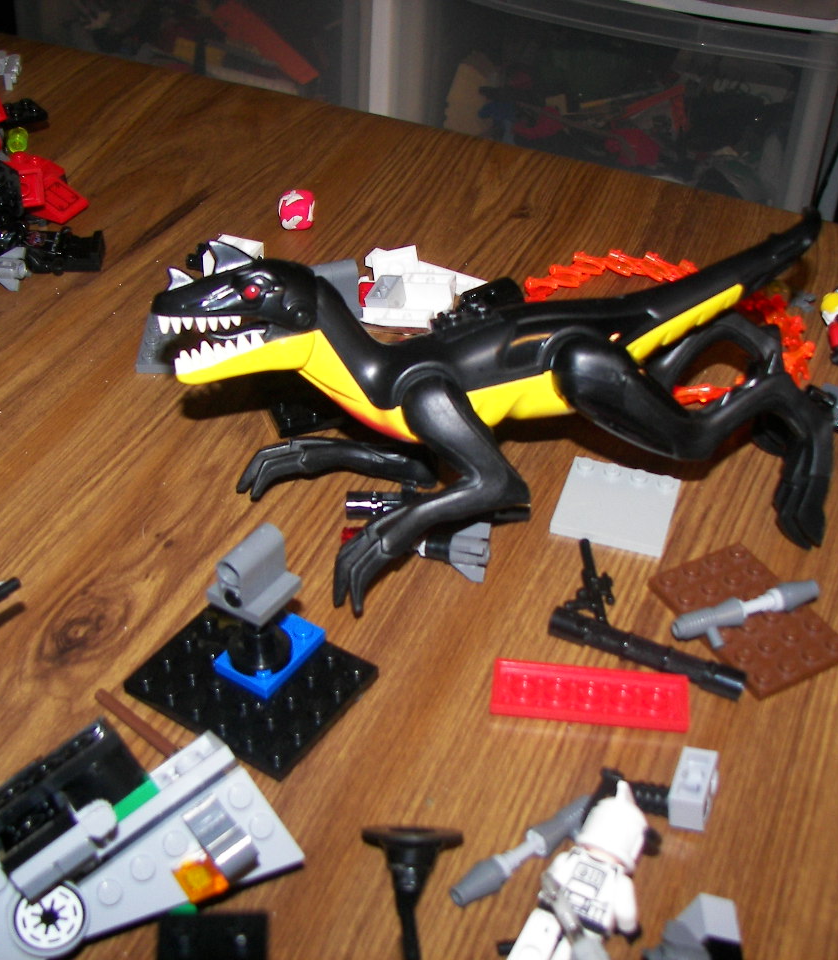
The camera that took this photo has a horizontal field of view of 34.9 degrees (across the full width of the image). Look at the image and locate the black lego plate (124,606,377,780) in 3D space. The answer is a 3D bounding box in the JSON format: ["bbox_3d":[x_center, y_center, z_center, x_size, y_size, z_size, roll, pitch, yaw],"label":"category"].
[{"bbox_3d":[-0.041,0.049,0.327,0.048,0.005,0.040,24,43,24],"label":"black lego plate"}]

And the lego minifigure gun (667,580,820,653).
[{"bbox_3d":[0.086,0.036,0.346,0.043,0.008,0.013,-11,71,-17],"label":"lego minifigure gun"}]

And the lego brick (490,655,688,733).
[{"bbox_3d":[0.042,0.053,0.327,0.048,0.005,0.016,5,39,2],"label":"lego brick"}]

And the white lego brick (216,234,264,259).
[{"bbox_3d":[-0.066,-0.079,0.478,0.016,0.010,0.016,13,40,12],"label":"white lego brick"}]

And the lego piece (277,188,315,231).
[{"bbox_3d":[-0.047,-0.103,0.507,0.013,0.012,0.013,2,39,-2],"label":"lego piece"}]

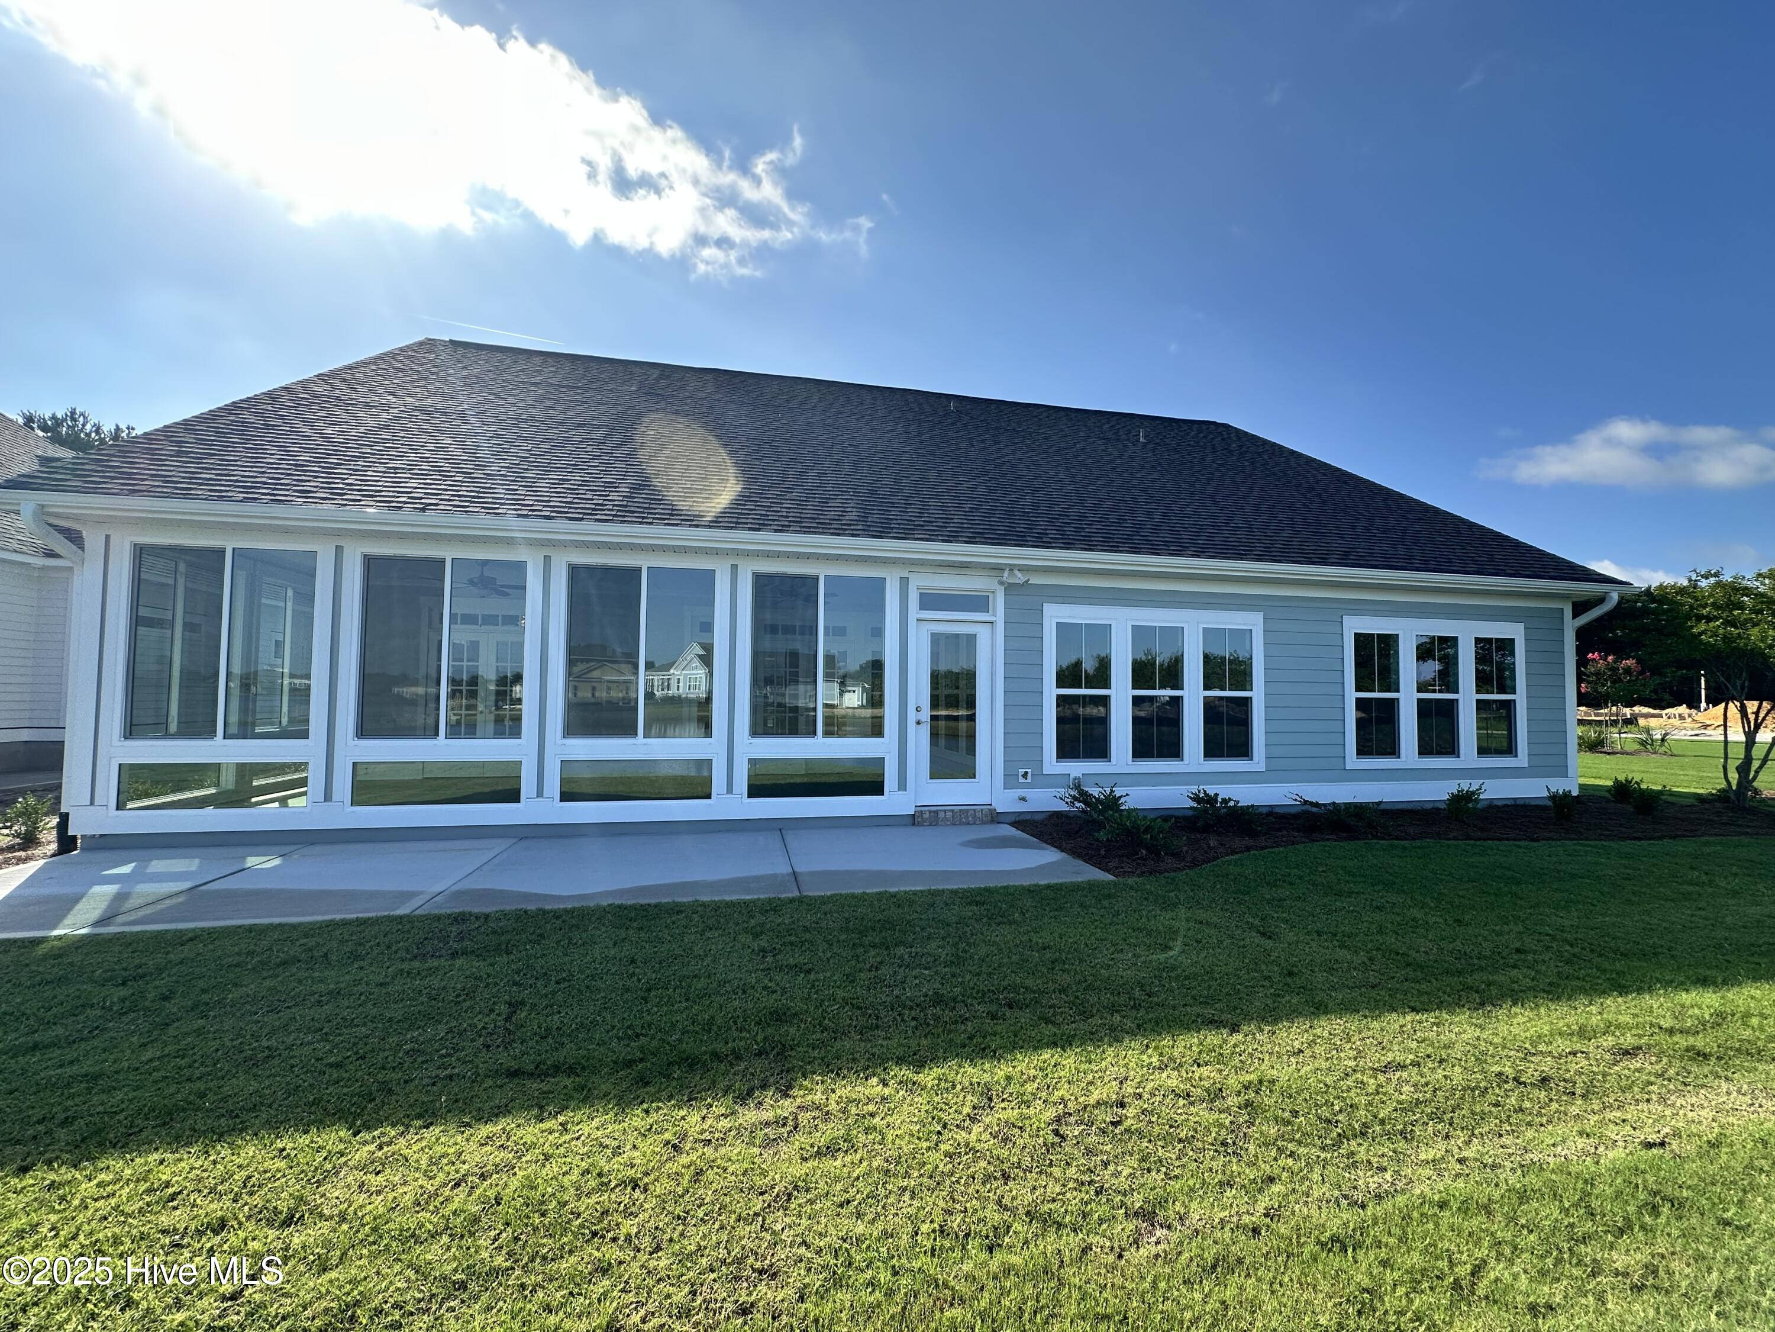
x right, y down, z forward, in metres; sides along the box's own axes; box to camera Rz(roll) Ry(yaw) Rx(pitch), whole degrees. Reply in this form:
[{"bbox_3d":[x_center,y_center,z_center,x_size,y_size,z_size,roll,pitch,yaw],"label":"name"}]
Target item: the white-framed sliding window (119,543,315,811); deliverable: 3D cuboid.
[{"bbox_3d":[-6.043,0.101,6.512,1.499,2.394,0.100,1,-3,-12],"label":"white-framed sliding window"}]

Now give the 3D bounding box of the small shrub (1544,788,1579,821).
[{"bbox_3d":[8.086,1.637,8.605,0.320,0.390,0.320,1,-3,-12],"label":"small shrub"}]

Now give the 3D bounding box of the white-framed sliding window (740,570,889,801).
[{"bbox_3d":[-0.735,0.205,7.680,1.522,2.394,0.100,1,-3,-12],"label":"white-framed sliding window"}]

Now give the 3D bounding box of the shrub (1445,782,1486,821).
[{"bbox_3d":[6.824,1.599,8.482,0.380,0.430,0.380,1,-3,-12],"label":"shrub"}]

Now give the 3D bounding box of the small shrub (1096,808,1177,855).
[{"bbox_3d":[2.337,1.501,6.705,0.700,0.400,0.650,1,-3,-12],"label":"small shrub"}]

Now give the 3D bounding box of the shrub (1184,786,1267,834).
[{"bbox_3d":[3.640,1.515,7.741,0.760,0.470,0.650,1,-3,-12],"label":"shrub"}]

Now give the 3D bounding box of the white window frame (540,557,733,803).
[{"bbox_3d":[-2.513,0.170,7.289,1.530,2.394,0.100,1,-3,-12],"label":"white window frame"}]

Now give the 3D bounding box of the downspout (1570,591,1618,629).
[{"bbox_3d":[9.670,-0.745,9.826,0.240,0.480,0.500,1,-3,-12],"label":"downspout"}]

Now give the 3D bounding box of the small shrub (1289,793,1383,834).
[{"bbox_3d":[4.962,1.561,7.918,0.850,0.420,0.700,1,-3,-12],"label":"small shrub"}]

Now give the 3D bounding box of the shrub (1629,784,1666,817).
[{"bbox_3d":[9.462,1.670,8.939,0.350,0.370,0.350,1,-3,-12],"label":"shrub"}]

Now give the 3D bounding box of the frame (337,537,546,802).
[{"bbox_3d":[-4.272,0.136,6.902,1.652,2.394,0.100,1,-3,-12],"label":"frame"}]

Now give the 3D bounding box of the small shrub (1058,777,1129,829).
[{"bbox_3d":[2.194,1.442,7.650,0.700,0.530,0.600,1,-3,-12],"label":"small shrub"}]

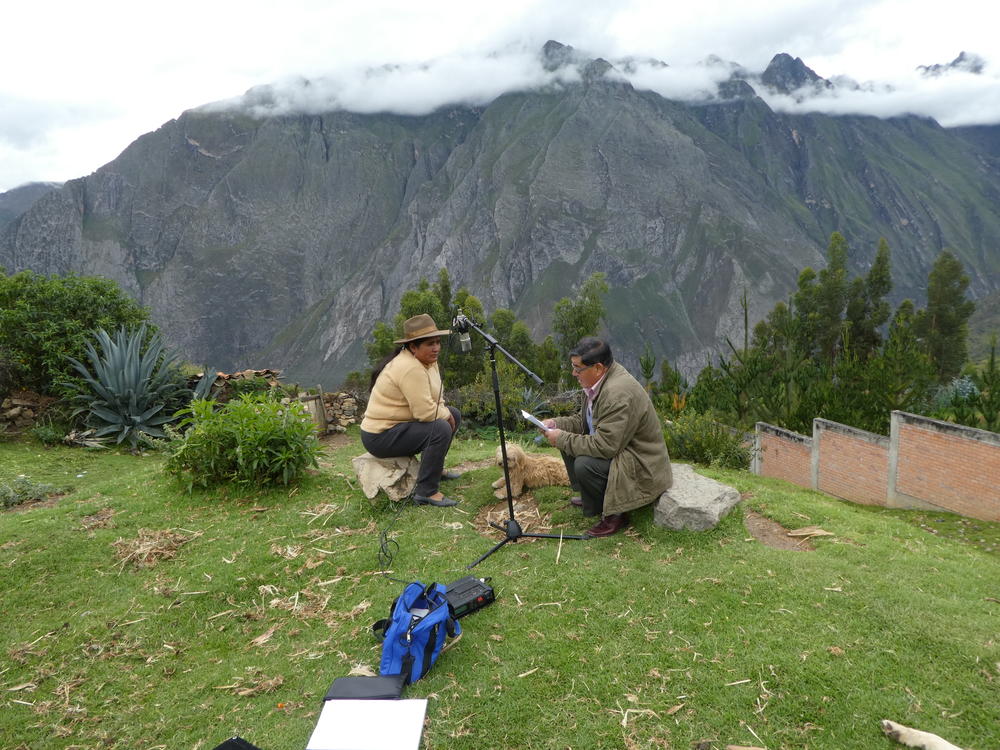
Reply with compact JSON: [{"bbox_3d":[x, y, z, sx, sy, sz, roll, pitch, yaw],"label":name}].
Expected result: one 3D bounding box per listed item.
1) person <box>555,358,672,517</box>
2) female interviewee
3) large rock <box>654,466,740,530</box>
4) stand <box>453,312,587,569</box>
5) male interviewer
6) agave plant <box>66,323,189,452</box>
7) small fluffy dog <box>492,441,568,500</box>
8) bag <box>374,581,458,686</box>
[{"bbox_3d":[0.561,0.282,3.523,0.612,0.918,0.510,-6,10,-17],"label":"person"},{"bbox_3d":[-0.497,0.196,3.935,0.561,1.030,0.479,-1,10,11],"label":"female interviewee"},{"bbox_3d":[0.971,0.597,3.461,0.469,0.235,0.428,-1,10,12],"label":"large rock"},{"bbox_3d":[0.096,0.264,3.234,0.612,1.081,0.571,-3,9,1],"label":"stand"},{"bbox_3d":[0.541,0.287,3.523,0.632,0.969,0.530,-6,10,-17],"label":"male interviewer"},{"bbox_3d":[-3.526,0.127,6.528,1.122,1.142,1.122,-9,11,-30],"label":"agave plant"},{"bbox_3d":[0.220,0.533,3.955,0.571,0.286,0.275,-6,10,-18],"label":"small fluffy dog"},{"bbox_3d":[-0.284,0.847,2.307,0.214,0.245,0.316,1,10,21],"label":"bag"}]

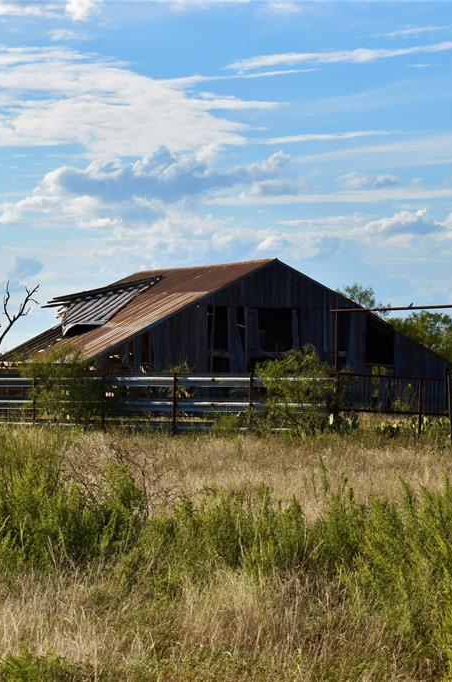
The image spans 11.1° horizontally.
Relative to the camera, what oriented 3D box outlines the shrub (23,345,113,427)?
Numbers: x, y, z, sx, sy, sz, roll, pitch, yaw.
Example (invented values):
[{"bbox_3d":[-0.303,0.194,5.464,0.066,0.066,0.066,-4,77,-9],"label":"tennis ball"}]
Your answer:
[{"bbox_3d":[-3.930,1.206,57.600,2.200,2.240,2.000,0,-1,0],"label":"shrub"}]

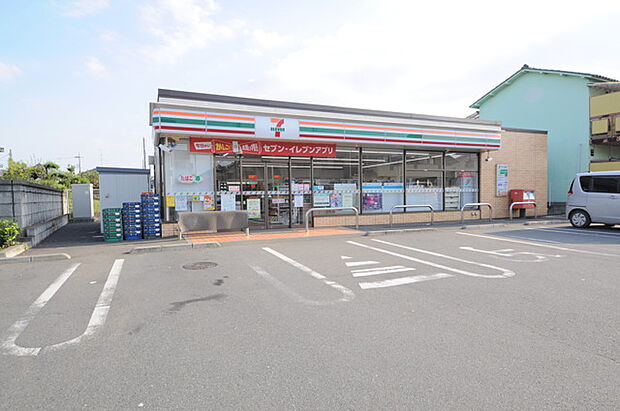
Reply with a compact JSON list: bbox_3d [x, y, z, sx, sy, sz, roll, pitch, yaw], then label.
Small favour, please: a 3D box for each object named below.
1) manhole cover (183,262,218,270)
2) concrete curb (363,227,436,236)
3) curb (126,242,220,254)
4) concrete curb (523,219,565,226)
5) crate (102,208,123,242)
[{"bbox_3d":[-1.930,1.071,6.365,0.620,0.030,0.620,-2,3,-24],"label":"manhole cover"},{"bbox_3d":[2.754,0.759,10.693,2.720,0.100,0.160,-2,3,-24],"label":"concrete curb"},{"bbox_3d":[-2.977,0.935,8.094,1.930,0.100,0.180,-2,3,-24],"label":"curb"},{"bbox_3d":[8.630,0.585,13.237,2.370,0.100,0.160,-2,3,-24],"label":"concrete curb"},{"bbox_3d":[-4.912,0.474,9.067,0.400,0.800,0.500,-2,3,-24],"label":"crate"}]

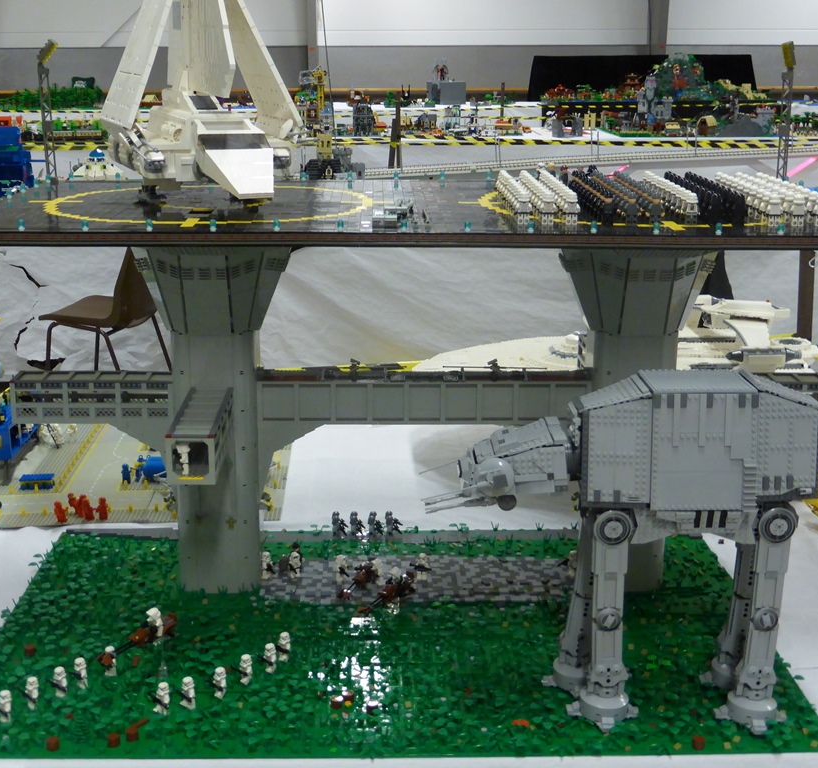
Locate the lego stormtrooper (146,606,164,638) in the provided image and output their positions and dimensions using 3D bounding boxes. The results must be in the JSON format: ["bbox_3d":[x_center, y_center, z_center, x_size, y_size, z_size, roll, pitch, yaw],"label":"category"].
[{"bbox_3d":[-0.345,0.323,1.643,0.025,0.037,0.022,14,21,38],"label":"lego stormtrooper"}]

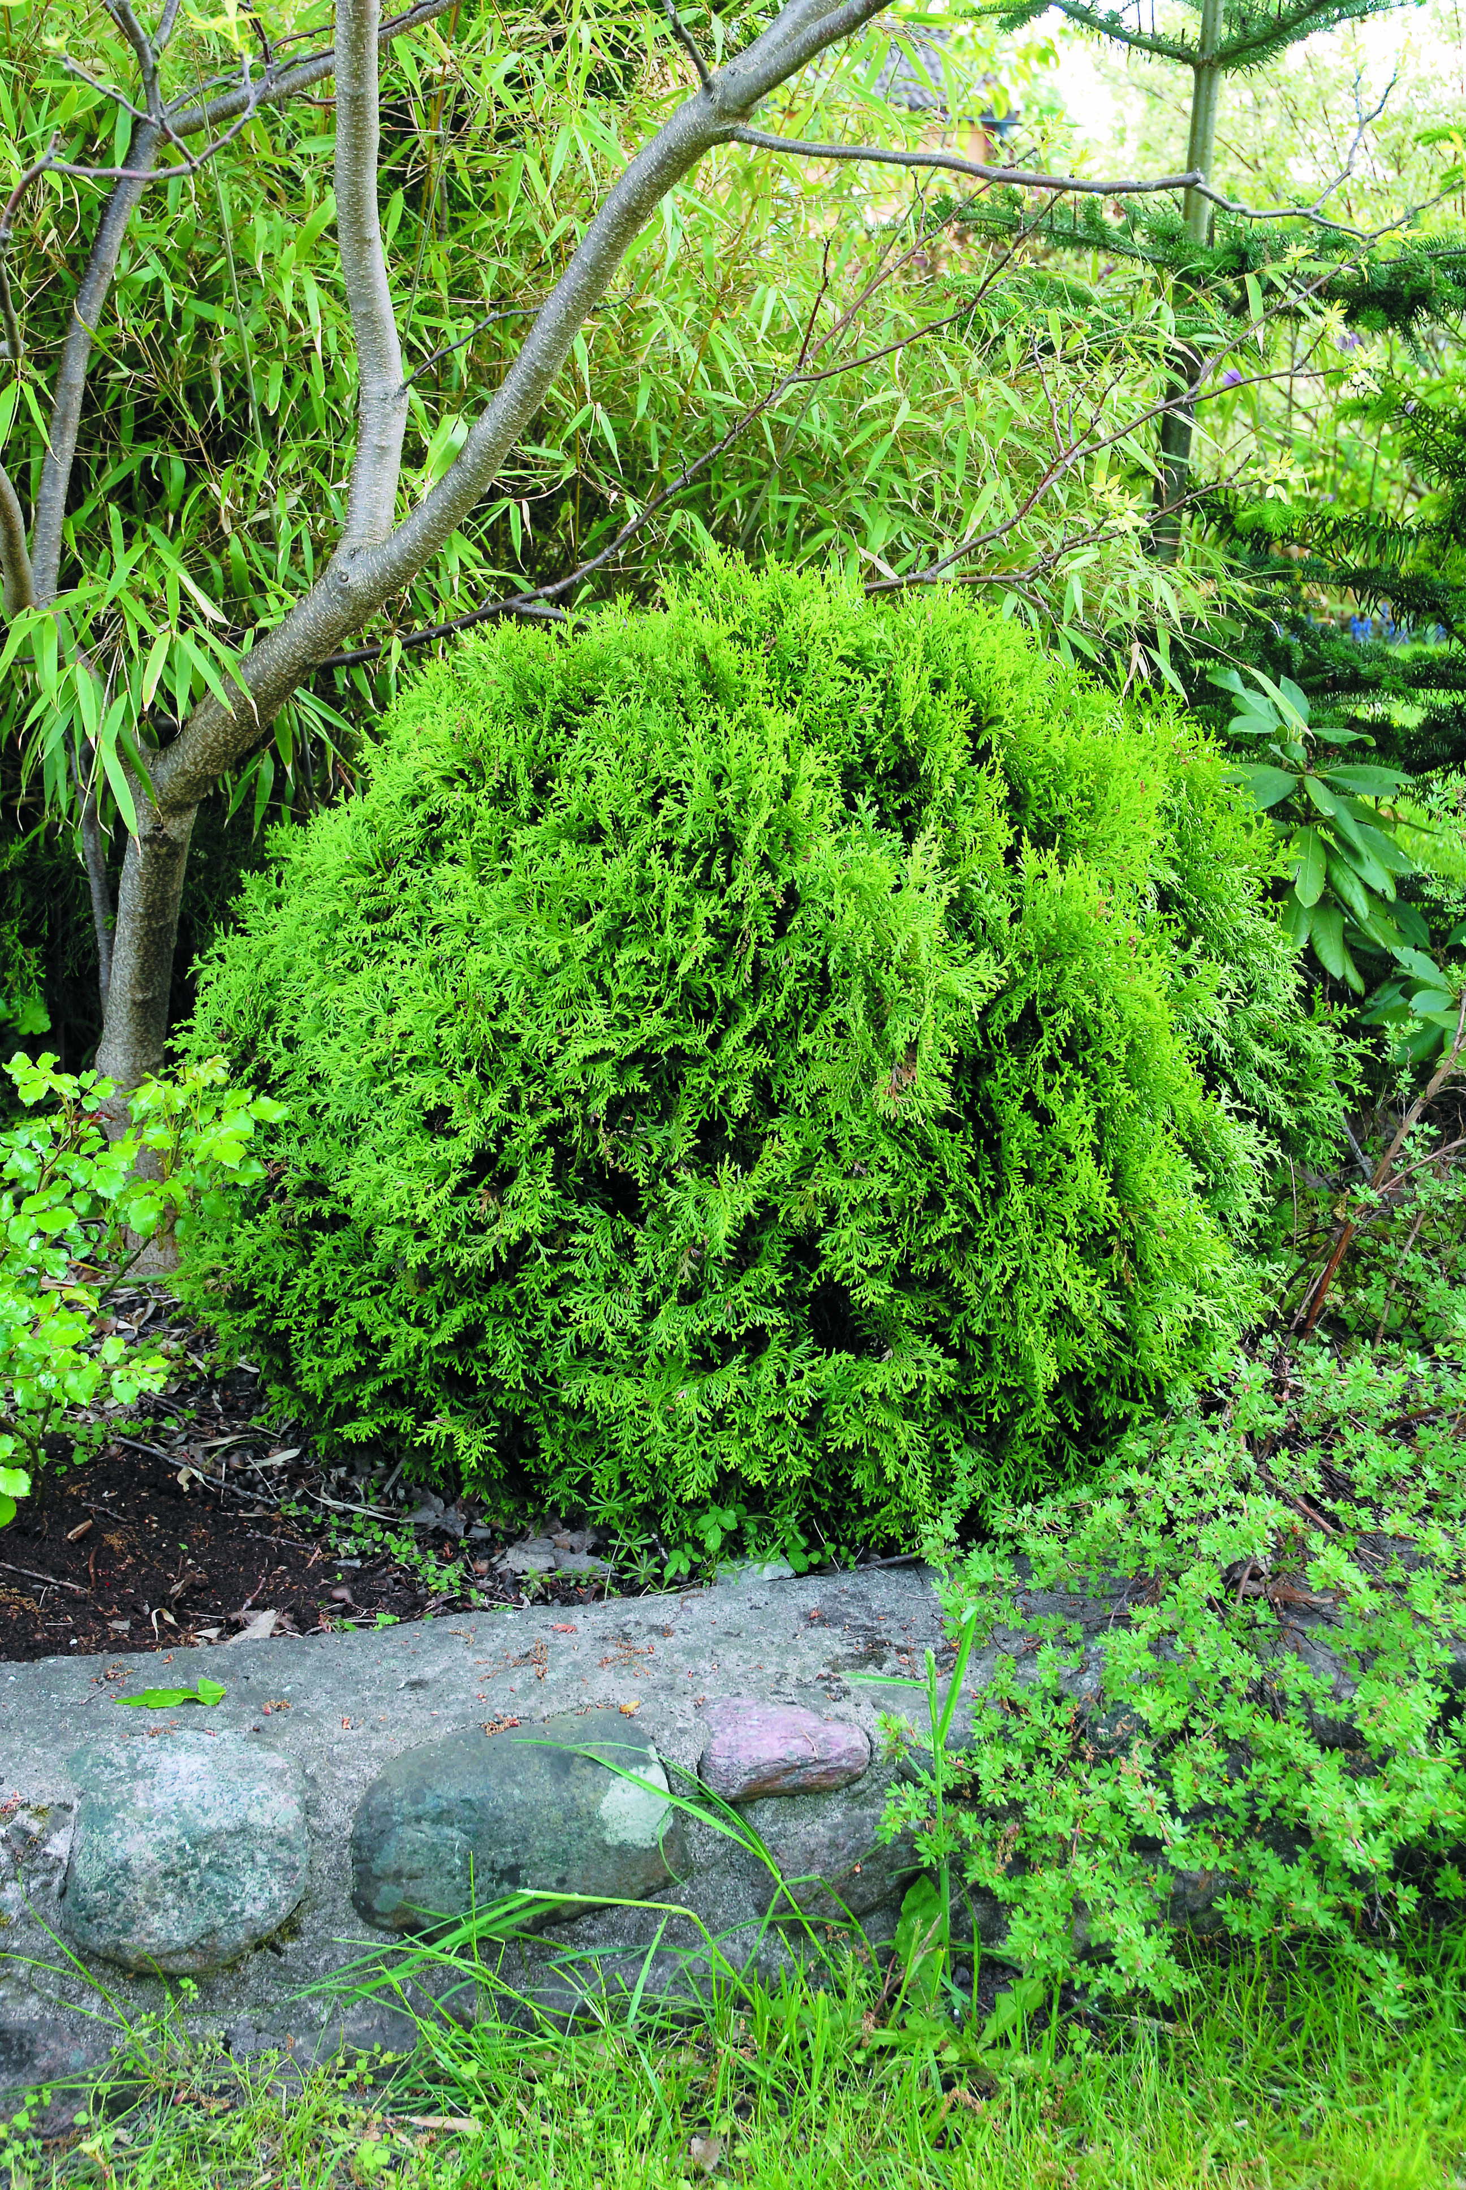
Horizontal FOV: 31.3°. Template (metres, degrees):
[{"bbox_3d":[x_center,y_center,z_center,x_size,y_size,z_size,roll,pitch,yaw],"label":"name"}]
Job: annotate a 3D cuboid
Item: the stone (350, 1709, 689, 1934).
[{"bbox_3d":[-0.185,0.633,2.280,0.285,0.180,0.175,-4,17,-12],"label":"stone"}]

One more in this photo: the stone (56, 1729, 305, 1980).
[{"bbox_3d":[-0.464,0.640,2.210,0.205,0.190,0.165,-4,17,-12],"label":"stone"}]

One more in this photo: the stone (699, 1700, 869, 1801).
[{"bbox_3d":[0.046,0.595,2.380,0.150,0.080,0.100,-4,17,-12],"label":"stone"}]

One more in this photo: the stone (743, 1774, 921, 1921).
[{"bbox_3d":[0.094,0.672,2.340,0.165,0.115,0.120,-4,17,-12],"label":"stone"}]

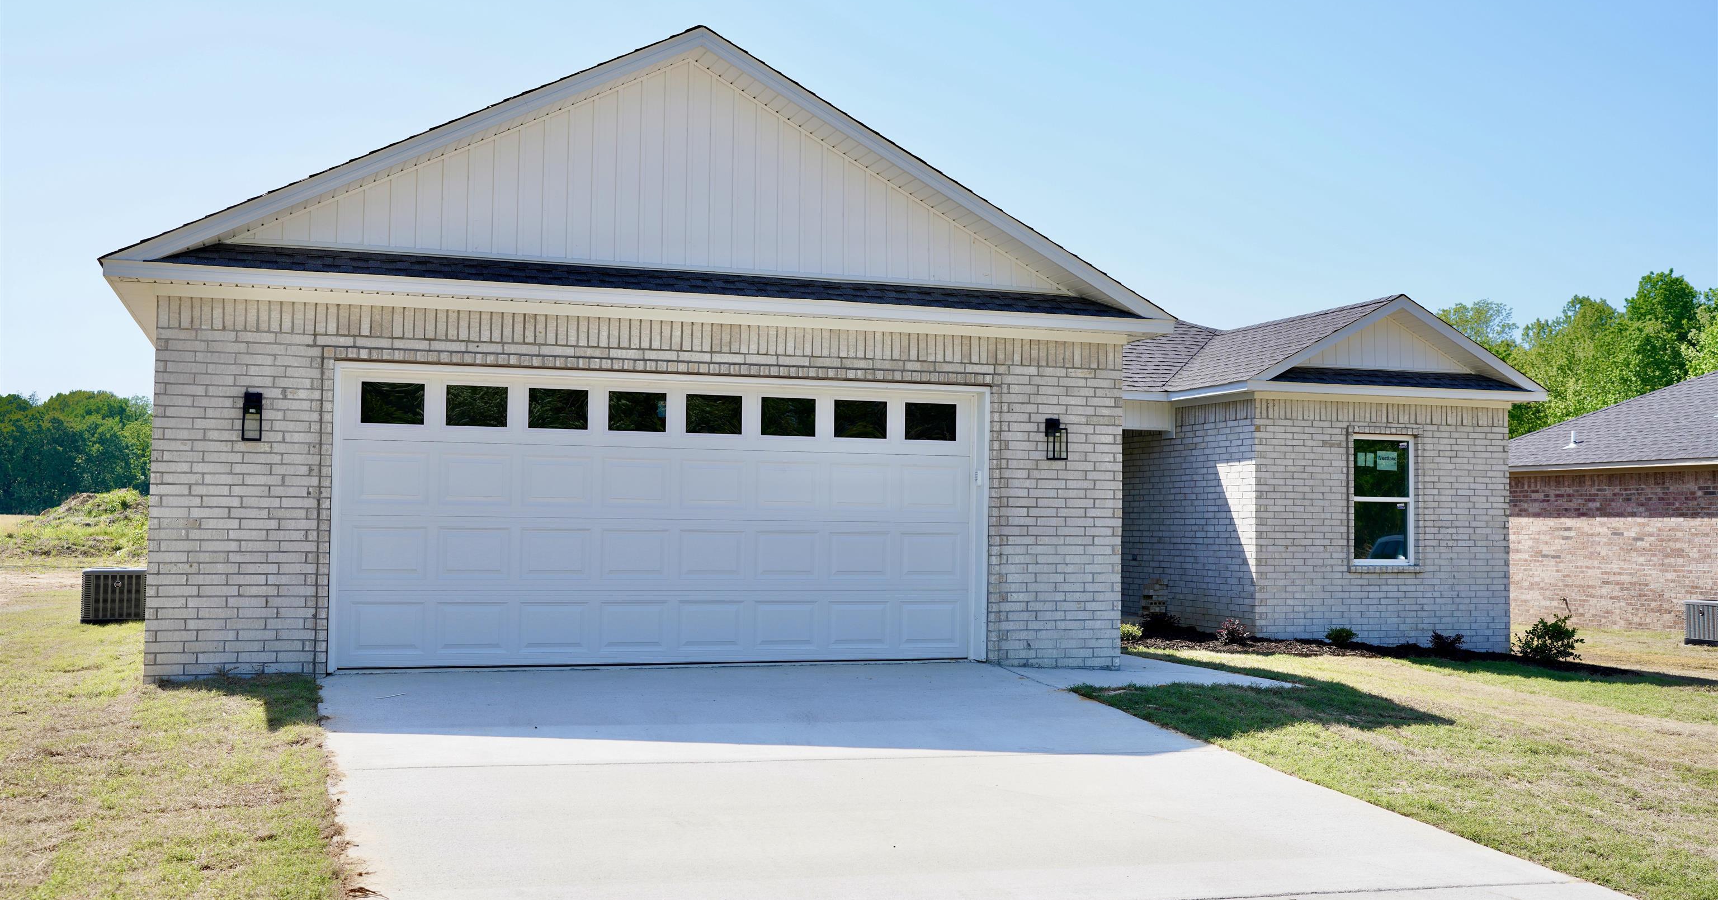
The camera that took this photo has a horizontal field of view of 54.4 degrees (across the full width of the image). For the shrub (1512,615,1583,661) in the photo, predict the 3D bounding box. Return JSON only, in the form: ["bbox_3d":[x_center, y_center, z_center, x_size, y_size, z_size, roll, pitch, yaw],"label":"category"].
[{"bbox_3d":[8.237,2.251,19.979,0.800,0.570,0.750,1,-3,-18],"label":"shrub"}]

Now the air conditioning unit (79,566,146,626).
[{"bbox_3d":[-8.672,1.700,19.681,0.790,0.655,0.770,1,-3,-18],"label":"air conditioning unit"}]

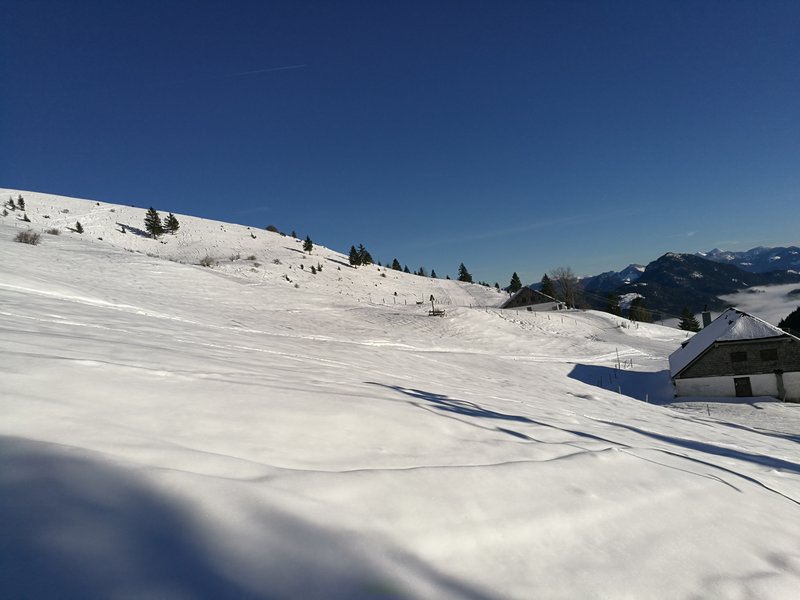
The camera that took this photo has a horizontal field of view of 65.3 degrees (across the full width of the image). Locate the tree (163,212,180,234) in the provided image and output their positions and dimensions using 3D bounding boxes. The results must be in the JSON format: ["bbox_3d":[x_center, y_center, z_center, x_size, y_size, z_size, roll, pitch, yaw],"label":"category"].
[{"bbox_3d":[-53.830,-18.020,147.000,3.530,5.300,3.530,-7,-1,-20],"label":"tree"}]

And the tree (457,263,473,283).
[{"bbox_3d":[23.370,-9.920,225.000,4.870,7.390,4.870,-7,-1,6],"label":"tree"}]

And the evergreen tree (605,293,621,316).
[{"bbox_3d":[54.490,1.670,160.000,3.460,7.180,3.460,-7,-1,19],"label":"evergreen tree"}]

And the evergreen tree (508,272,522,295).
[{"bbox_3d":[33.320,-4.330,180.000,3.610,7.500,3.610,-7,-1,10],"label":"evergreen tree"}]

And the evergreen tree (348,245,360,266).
[{"bbox_3d":[-12.540,-12.270,172.000,3.030,6.060,3.030,-7,-1,-4],"label":"evergreen tree"}]

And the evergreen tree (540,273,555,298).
[{"bbox_3d":[42.550,-3.750,180.000,3.610,8.370,3.610,-7,-1,13],"label":"evergreen tree"}]

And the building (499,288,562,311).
[{"bbox_3d":[32.660,-0.170,155.000,14.800,6.600,14.000,-7,-1,4],"label":"building"}]

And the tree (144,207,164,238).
[{"bbox_3d":[-57.160,-17.890,145.000,3.950,7.320,3.950,-7,-1,-21],"label":"tree"}]

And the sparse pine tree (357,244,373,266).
[{"bbox_3d":[-9.980,-12.690,178.000,3.850,6.280,3.850,-7,-1,-3],"label":"sparse pine tree"}]

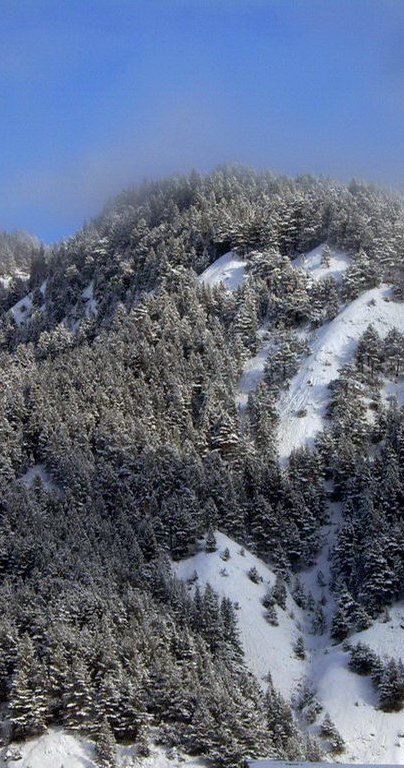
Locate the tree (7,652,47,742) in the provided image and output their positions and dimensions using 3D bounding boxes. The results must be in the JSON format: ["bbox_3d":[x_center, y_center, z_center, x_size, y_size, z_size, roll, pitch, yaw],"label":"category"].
[{"bbox_3d":[-17.437,31.406,330.000,4.020,8.844,4.020,0,-8,0],"label":"tree"}]

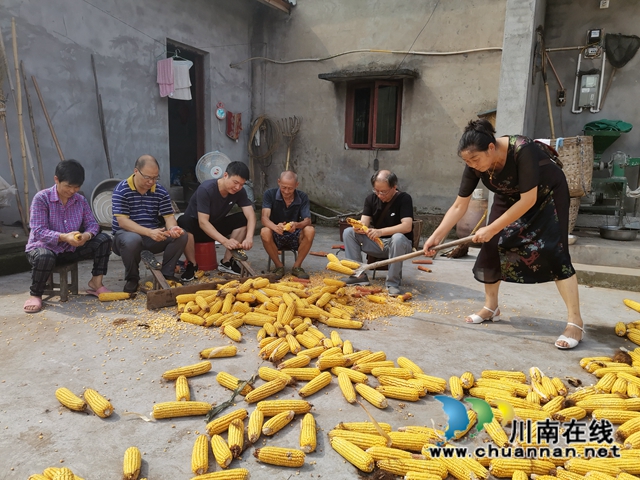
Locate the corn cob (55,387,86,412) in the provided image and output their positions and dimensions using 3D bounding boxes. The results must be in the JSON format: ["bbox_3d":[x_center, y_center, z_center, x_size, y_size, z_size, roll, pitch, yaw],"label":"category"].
[{"bbox_3d":[-1.004,0.644,1.939,0.200,0.053,0.053,9,13,35],"label":"corn cob"}]

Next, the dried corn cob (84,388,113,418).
[{"bbox_3d":[-0.899,0.660,1.946,0.057,0.057,0.230,-8,13,-42],"label":"dried corn cob"}]

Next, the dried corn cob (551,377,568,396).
[{"bbox_3d":[1.050,0.644,2.109,0.045,0.045,0.140,4,11,13],"label":"dried corn cob"}]

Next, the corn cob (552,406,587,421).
[{"bbox_3d":[1.000,0.700,1.926,0.157,0.047,0.047,-1,9,-17],"label":"corn cob"}]

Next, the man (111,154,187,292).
[{"bbox_3d":[-1.315,-0.165,3.682,0.570,0.962,0.770,-8,14,-43],"label":"man"}]

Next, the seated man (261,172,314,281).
[{"bbox_3d":[-0.293,-0.175,4.488,0.510,0.930,0.660,1,9,-5],"label":"seated man"}]

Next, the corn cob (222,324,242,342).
[{"bbox_3d":[-0.508,0.539,2.751,0.051,0.051,0.202,-6,12,-39],"label":"corn cob"}]

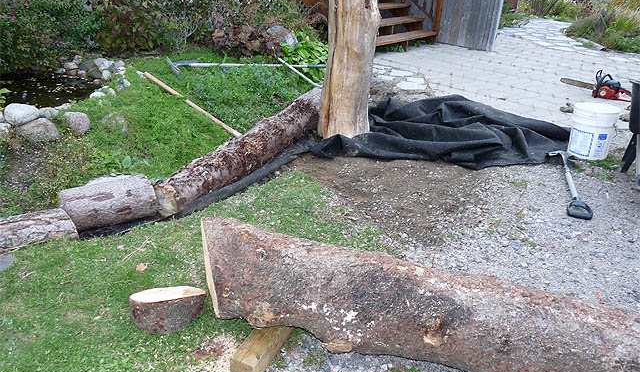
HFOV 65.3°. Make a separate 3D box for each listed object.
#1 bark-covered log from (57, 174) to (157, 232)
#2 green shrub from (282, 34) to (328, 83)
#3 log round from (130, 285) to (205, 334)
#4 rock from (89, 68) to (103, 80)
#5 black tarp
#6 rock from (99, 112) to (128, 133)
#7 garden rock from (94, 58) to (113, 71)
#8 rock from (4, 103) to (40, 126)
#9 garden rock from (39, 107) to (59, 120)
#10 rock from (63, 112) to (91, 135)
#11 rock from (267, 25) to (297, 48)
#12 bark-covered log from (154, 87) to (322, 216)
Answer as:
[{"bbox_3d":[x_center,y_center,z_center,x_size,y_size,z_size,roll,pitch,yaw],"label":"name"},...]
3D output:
[{"bbox_3d":[-1.056,0.078,2.512,0.420,0.220,0.225,-8,28,-21],"label":"bark-covered log"},{"bbox_3d":[-0.108,-1.315,5.150,0.540,0.360,0.500,2,28,-2],"label":"green shrub"},{"bbox_3d":[-0.563,0.431,1.892,0.260,0.150,0.210,1,26,-5],"label":"log round"},{"bbox_3d":[-2.313,-1.146,5.168,0.130,0.110,0.120,3,26,0],"label":"rock"},{"bbox_3d":[0.961,-0.464,3.892,2.080,0.180,1.220,-3,26,-12],"label":"black tarp"},{"bbox_3d":[-1.398,-0.430,3.380,0.180,0.090,0.140,-9,30,-21],"label":"rock"},{"bbox_3d":[-2.060,-1.156,4.750,0.160,0.100,0.130,-9,30,-21],"label":"garden rock"},{"bbox_3d":[-2.014,-0.484,3.380,0.215,0.120,0.150,-14,32,-29],"label":"rock"},{"bbox_3d":[-1.876,-0.498,3.450,0.130,0.085,0.110,-12,31,-27],"label":"garden rock"},{"bbox_3d":[-1.619,-0.416,3.320,0.165,0.110,0.140,-11,30,-25],"label":"rock"},{"bbox_3d":[-0.449,-1.755,5.900,0.320,0.250,0.270,1,28,-5],"label":"rock"},{"bbox_3d":[-0.357,-0.324,3.366,0.230,0.240,1.900,15,28,23],"label":"bark-covered log"}]

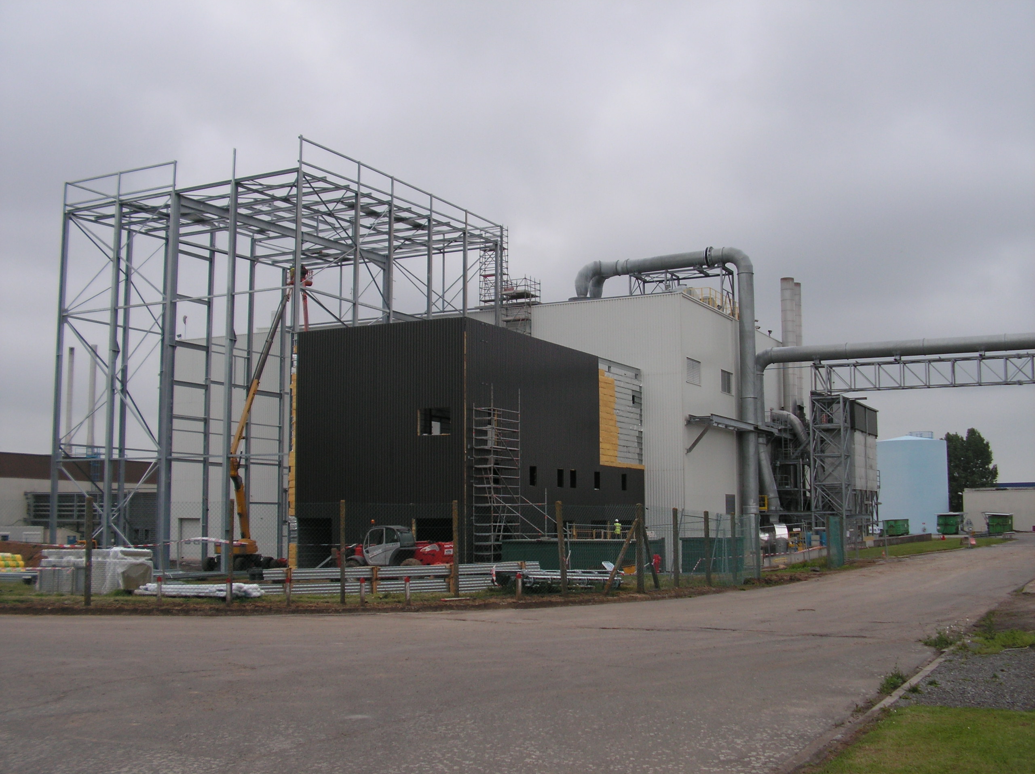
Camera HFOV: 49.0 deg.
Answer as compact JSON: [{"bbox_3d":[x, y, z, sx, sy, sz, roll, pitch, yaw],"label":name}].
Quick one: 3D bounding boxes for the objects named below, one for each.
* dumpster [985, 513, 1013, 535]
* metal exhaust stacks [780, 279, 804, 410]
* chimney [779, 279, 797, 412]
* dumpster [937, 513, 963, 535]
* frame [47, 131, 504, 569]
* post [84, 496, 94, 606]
[{"bbox_3d":[52.641,15.002,124.000,2.550,2.300,2.200,-1,-7,11],"label":"dumpster"},{"bbox_3d":[23.312,-3.352,96.271,1.200,11.500,3.200,-3,-7,28],"label":"metal exhaust stacks"},{"bbox_3d":[22.810,-3.455,95.355,1.170,11.400,1.170,-3,-7,28],"label":"chimney"},{"bbox_3d":[47.841,15.200,126.000,2.450,2.300,2.200,-2,-7,17],"label":"dumpster"},{"bbox_3d":[-15.560,-0.407,80.041,20.100,25.300,24.400,-3,-7,28],"label":"frame"},{"bbox_3d":[-7.660,2.932,20.308,0.115,1.940,0.115,0,-6,0],"label":"post"}]

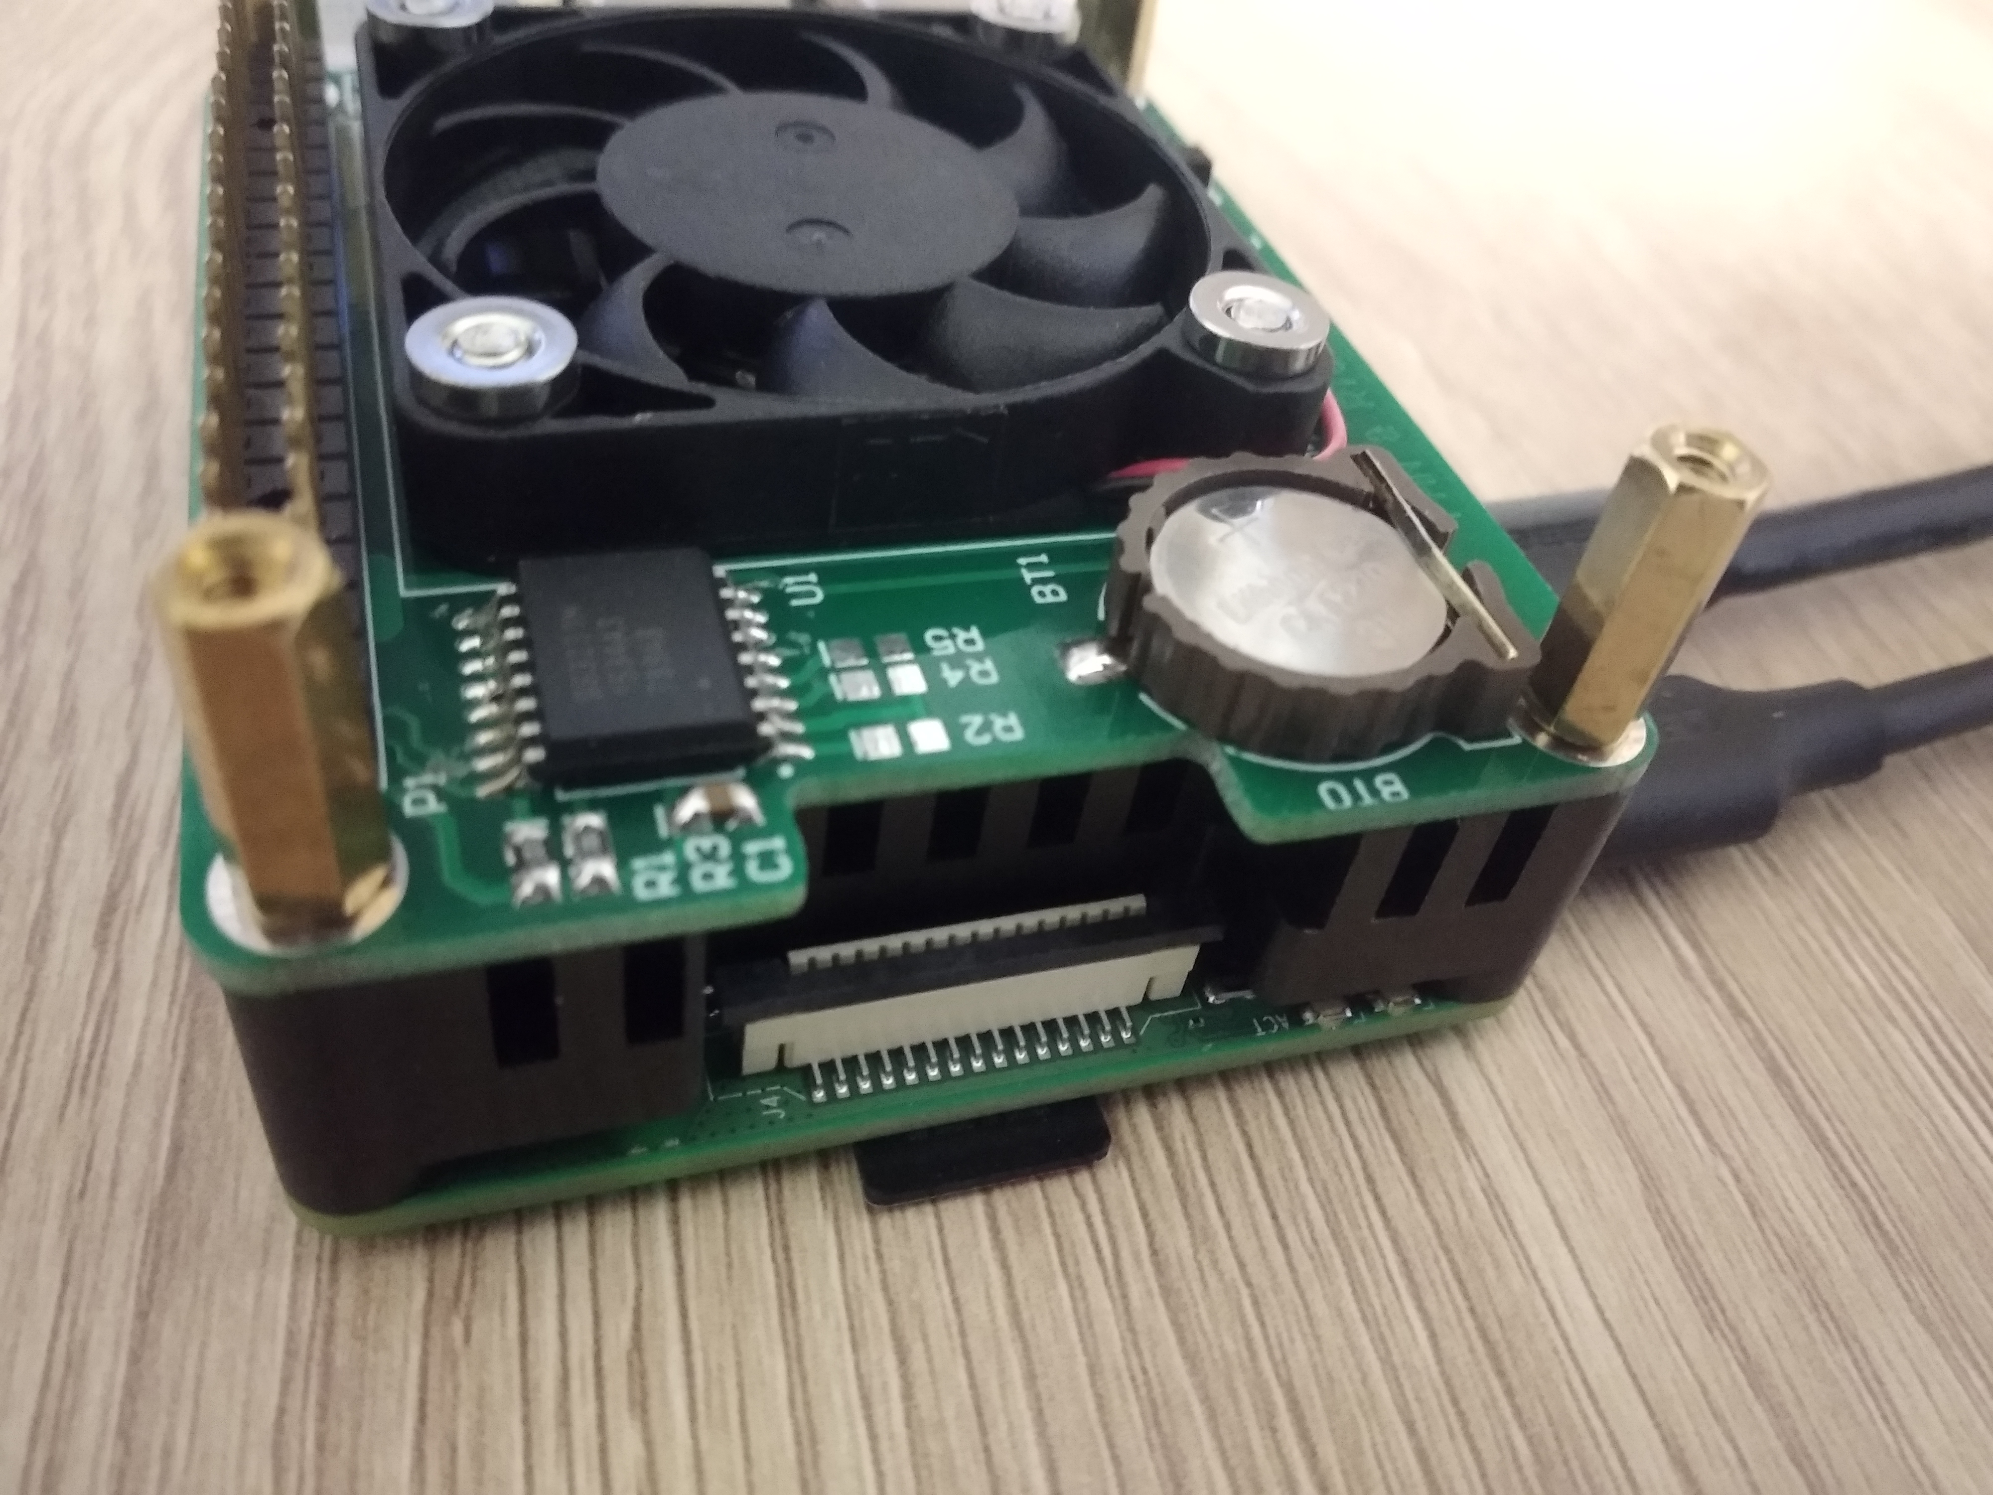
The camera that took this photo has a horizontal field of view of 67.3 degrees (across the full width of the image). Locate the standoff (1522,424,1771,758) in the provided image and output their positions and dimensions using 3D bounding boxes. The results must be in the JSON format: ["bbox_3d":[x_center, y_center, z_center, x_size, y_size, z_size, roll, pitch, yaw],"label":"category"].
[{"bbox_3d":[0.026,-0.006,0.061,0.005,0.012,0.005,-7,48,-20],"label":"standoff"}]

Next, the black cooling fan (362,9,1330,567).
[{"bbox_3d":[-0.009,-0.026,0.076,0.040,0.007,0.040,-7,48,-20],"label":"black cooling fan"}]

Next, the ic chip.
[{"bbox_3d":[-0.014,-0.003,0.056,0.007,0.002,0.010,-7,48,-20],"label":"ic chip"}]

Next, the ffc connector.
[{"bbox_3d":[-0.001,0.010,0.067,0.022,0.005,0.003,-7,48,-20],"label":"ffc connector"}]

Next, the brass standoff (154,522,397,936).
[{"bbox_3d":[-0.021,0.000,0.044,0.005,0.012,0.005,-7,48,-20],"label":"brass standoff"}]

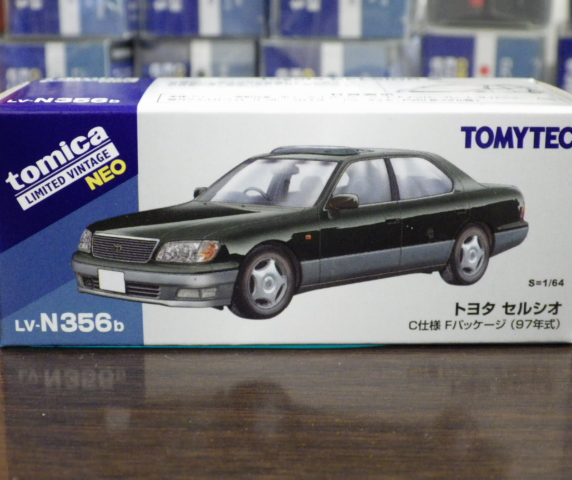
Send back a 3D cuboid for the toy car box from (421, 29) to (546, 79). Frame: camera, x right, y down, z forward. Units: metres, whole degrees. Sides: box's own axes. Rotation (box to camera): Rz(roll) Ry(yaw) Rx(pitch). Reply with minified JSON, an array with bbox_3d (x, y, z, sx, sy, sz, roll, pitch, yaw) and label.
[{"bbox_3d":[0.073,-0.061,0.412,0.042,0.043,0.104,3,16,9],"label":"toy car box"}]

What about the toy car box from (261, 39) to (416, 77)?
[{"bbox_3d":[0.018,-0.055,0.394,0.041,0.042,0.104,2,16,6],"label":"toy car box"}]

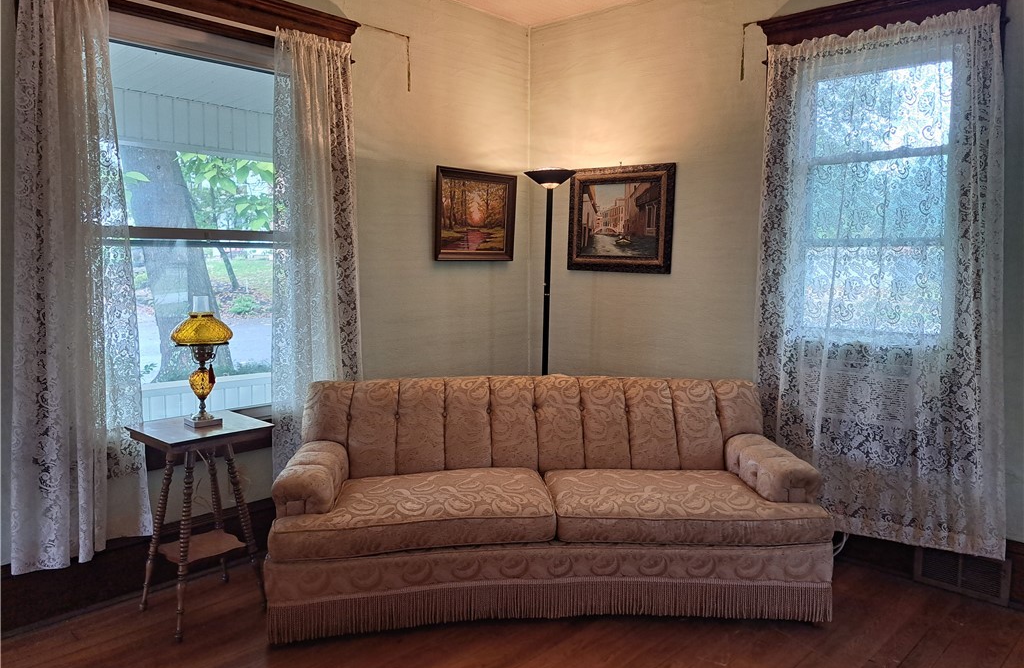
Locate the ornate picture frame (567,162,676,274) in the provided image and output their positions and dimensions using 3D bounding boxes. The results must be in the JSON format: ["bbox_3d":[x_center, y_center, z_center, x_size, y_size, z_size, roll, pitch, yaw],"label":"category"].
[{"bbox_3d":[0.597,-0.635,3.962,0.698,0.575,0.050,7,9,42],"label":"ornate picture frame"}]

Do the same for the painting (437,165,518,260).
[{"bbox_3d":[-0.202,-0.673,4.074,0.040,0.505,0.630,7,9,42],"label":"painting"}]

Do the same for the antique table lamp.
[{"bbox_3d":[-1.197,0.099,2.746,0.242,0.493,0.242,7,9,42],"label":"antique table lamp"}]

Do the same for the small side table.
[{"bbox_3d":[-1.195,0.712,2.753,0.370,0.727,0.385,7,9,42],"label":"small side table"}]

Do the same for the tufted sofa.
[{"bbox_3d":[0.153,0.655,3.039,2.150,0.800,0.970,0,7,-5],"label":"tufted sofa"}]

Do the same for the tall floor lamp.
[{"bbox_3d":[0.183,0.046,3.825,0.272,1.829,0.272,0,7,-5],"label":"tall floor lamp"}]

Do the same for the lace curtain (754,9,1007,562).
[{"bbox_3d":[1.552,-0.197,3.036,1.070,2.180,0.120,7,9,42],"label":"lace curtain"}]

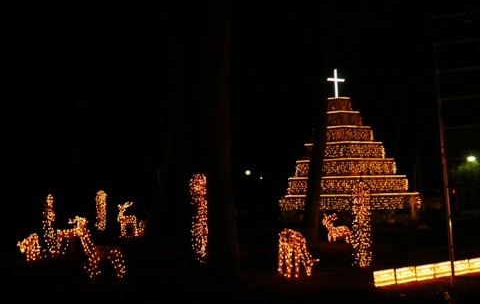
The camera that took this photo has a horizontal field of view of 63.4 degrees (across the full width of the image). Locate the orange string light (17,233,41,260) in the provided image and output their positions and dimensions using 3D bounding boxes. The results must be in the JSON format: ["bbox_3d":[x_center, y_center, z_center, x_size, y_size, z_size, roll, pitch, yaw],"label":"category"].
[{"bbox_3d":[-5.534,2.484,10.184,0.680,0.733,0.350,0,-6,-15],"label":"orange string light"}]

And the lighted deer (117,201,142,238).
[{"bbox_3d":[-4.039,2.436,14.084,0.920,1.343,0.360,-1,-6,0],"label":"lighted deer"}]

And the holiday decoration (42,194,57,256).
[{"bbox_3d":[-5.097,1.971,10.411,0.320,1.653,0.320,-1,-6,0],"label":"holiday decoration"}]

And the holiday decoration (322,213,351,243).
[{"bbox_3d":[2.946,2.300,11.761,0.880,0.925,0.360,1,-6,-17],"label":"holiday decoration"}]

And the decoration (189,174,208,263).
[{"bbox_3d":[-0.961,1.540,8.995,0.410,2.037,0.410,-1,-6,0],"label":"decoration"}]

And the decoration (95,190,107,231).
[{"bbox_3d":[-5.918,2.502,16.568,0.450,1.711,0.450,-1,-6,0],"label":"decoration"}]

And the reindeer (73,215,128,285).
[{"bbox_3d":[-2.532,1.785,7.075,0.950,1.223,0.380,-1,-6,-6],"label":"reindeer"}]

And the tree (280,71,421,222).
[{"bbox_3d":[5.364,-0.388,19.900,6.800,7.750,5.300,-1,-6,-3],"label":"tree"}]

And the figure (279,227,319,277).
[{"bbox_3d":[1.066,1.876,7.188,0.900,0.907,0.360,-6,-8,41],"label":"figure"}]

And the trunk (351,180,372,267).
[{"bbox_3d":[2.533,1.495,8.116,0.400,1.794,0.400,-1,-6,0],"label":"trunk"}]

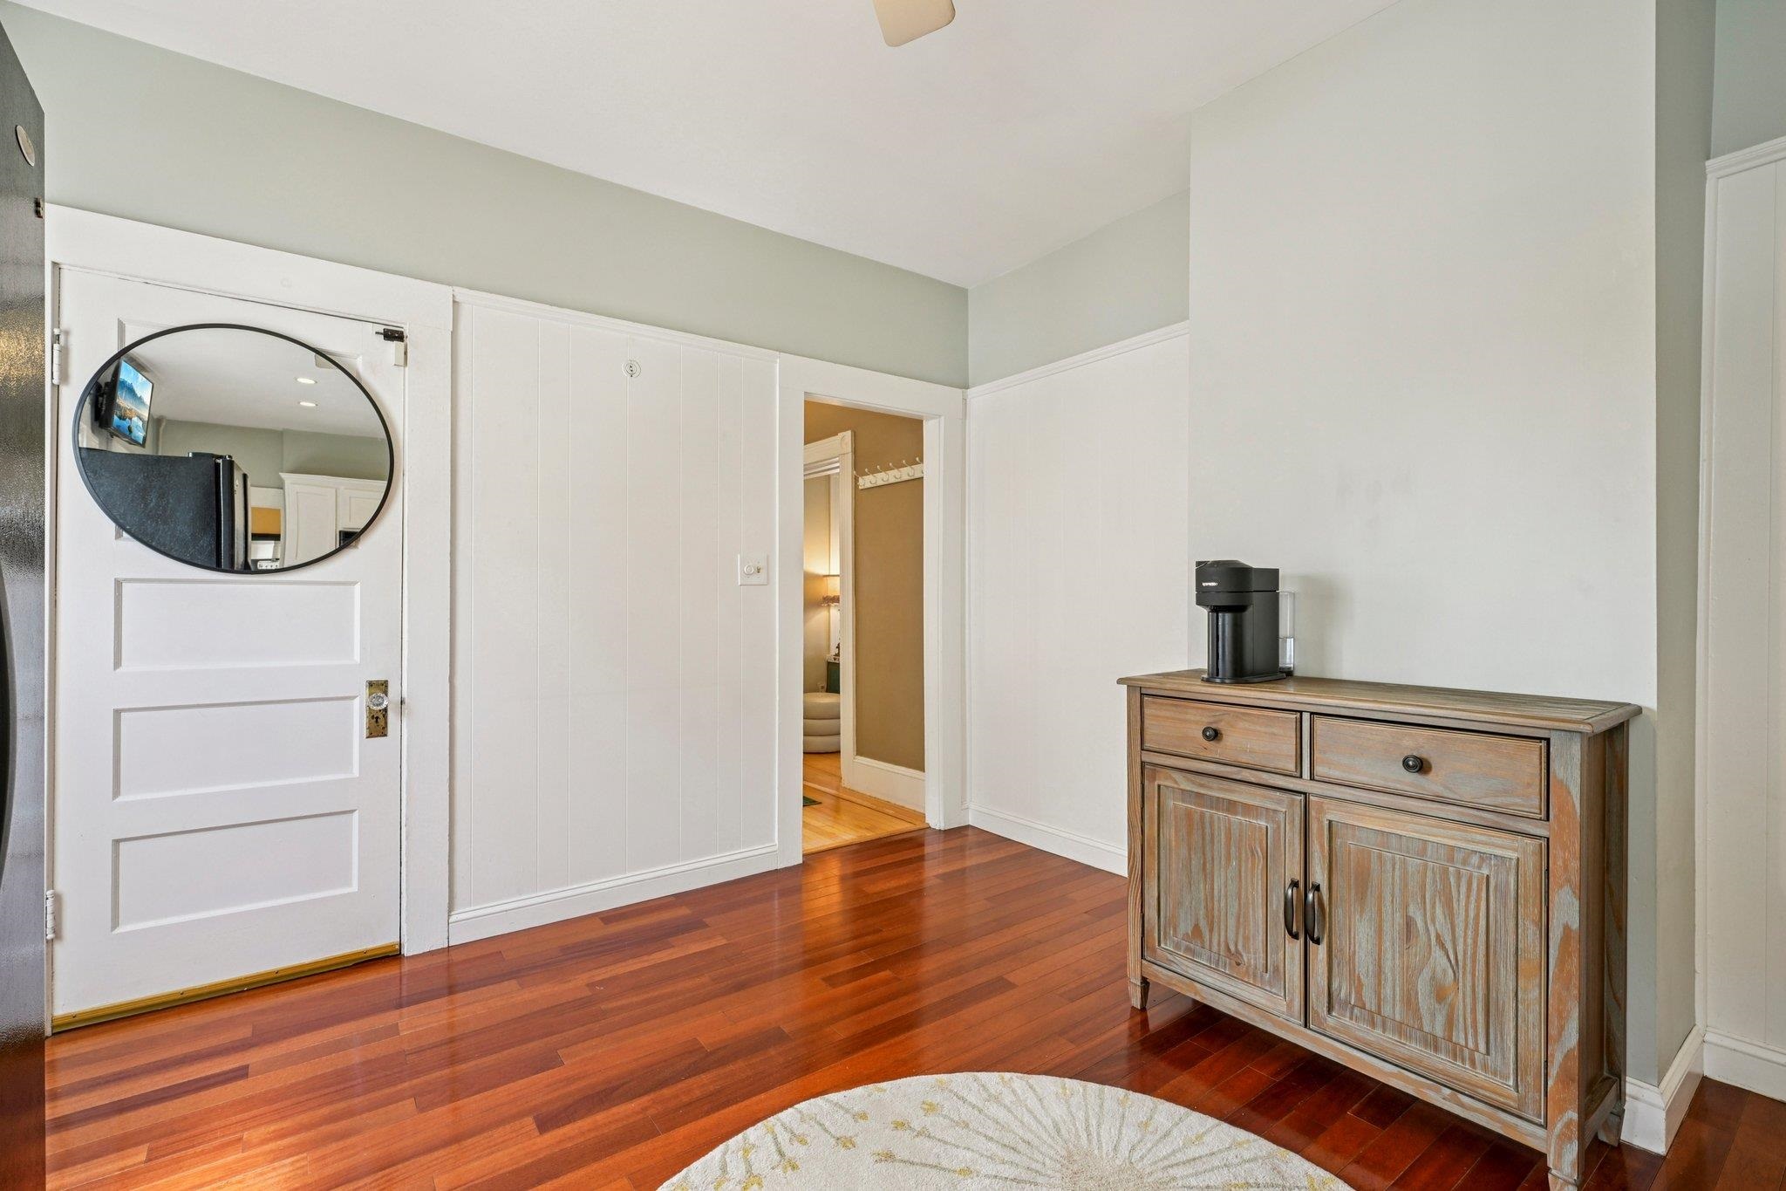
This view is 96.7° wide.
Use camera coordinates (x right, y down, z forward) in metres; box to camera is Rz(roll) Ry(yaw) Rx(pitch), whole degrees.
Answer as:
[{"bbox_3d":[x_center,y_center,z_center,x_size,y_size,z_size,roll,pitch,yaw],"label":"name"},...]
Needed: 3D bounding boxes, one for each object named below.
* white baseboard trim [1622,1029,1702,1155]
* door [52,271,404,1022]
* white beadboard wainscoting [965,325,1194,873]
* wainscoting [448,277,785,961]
[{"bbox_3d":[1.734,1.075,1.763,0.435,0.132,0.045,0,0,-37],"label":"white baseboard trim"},{"bbox_3d":[-1.874,0.141,2.296,0.783,1.983,0.100,0,0,-37],"label":"door"},{"bbox_3d":[0.793,0.071,3.377,0.032,2.147,1.384,0,0,-37],"label":"white beadboard wainscoting"},{"bbox_3d":[-0.960,0.073,2.946,1.200,2.130,0.032,0,0,-37],"label":"wainscoting"}]

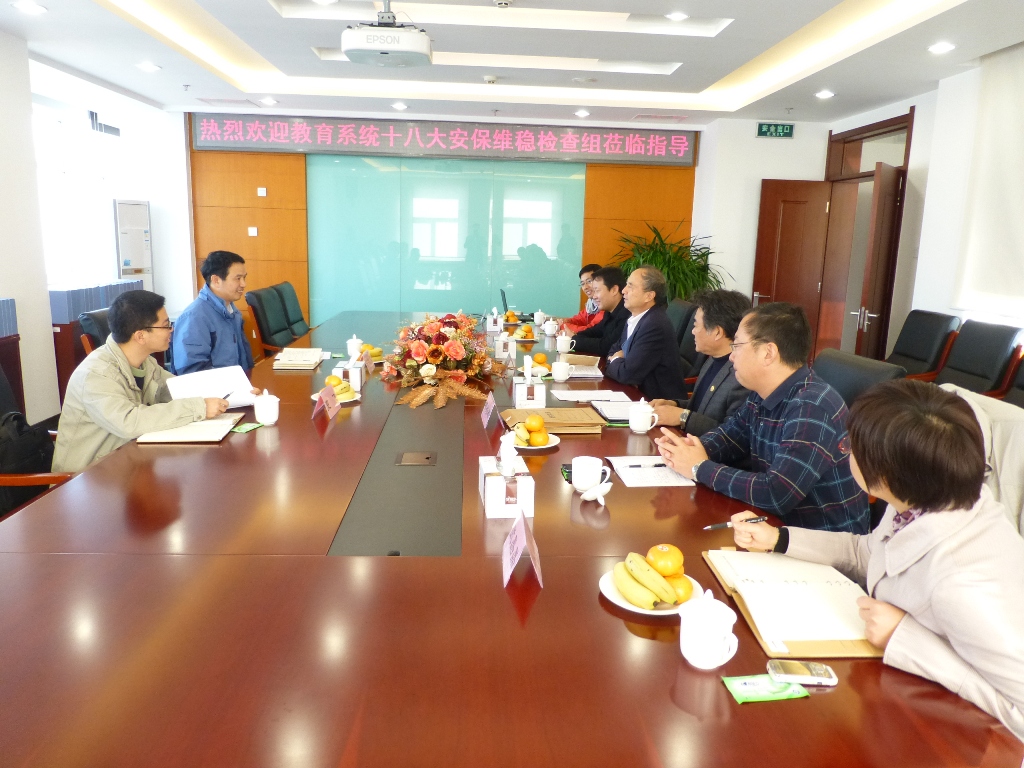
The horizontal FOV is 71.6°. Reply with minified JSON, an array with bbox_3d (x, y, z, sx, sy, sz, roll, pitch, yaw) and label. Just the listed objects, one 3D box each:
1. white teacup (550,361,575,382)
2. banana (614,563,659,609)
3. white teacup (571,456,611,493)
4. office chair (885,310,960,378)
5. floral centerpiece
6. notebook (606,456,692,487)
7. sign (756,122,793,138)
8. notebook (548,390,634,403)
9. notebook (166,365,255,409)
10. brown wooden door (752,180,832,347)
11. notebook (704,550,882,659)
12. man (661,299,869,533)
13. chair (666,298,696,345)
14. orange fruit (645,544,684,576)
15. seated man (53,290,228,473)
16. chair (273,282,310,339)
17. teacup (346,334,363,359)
[{"bbox_3d":[0.267,-0.061,3.681,0.114,0.094,0.086,1,12,-4],"label":"white teacup"},{"bbox_3d":[0.254,0.418,1.467,0.050,0.040,0.168,-2,12,-16],"label":"banana"},{"bbox_3d":[0.233,0.269,2.129,0.113,0.089,0.090,1,12,-4],"label":"white teacup"},{"bbox_3d":[2.717,-0.008,5.153,0.640,1.030,0.580,1,12,-4],"label":"office chair"},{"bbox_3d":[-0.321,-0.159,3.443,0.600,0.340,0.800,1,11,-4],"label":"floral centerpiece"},{"bbox_3d":[0.445,0.279,2.285,0.218,0.012,0.292,1,12,-4],"label":"notebook"},{"bbox_3d":[2.414,-2.317,6.491,0.357,0.125,0.027,1,11,-4],"label":"sign"},{"bbox_3d":[0.370,0.052,3.400,0.320,0.010,0.220,1,12,-4],"label":"notebook"},{"bbox_3d":[-1.202,0.033,2.828,0.279,0.025,0.213,-14,56,-28],"label":"notebook"},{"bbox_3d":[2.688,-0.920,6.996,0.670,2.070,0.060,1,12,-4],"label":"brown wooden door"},{"bbox_3d":[0.610,0.440,1.509,0.295,0.024,0.440,1,12,-1],"label":"notebook"},{"bbox_3d":[0.782,0.396,2.300,0.680,1.300,0.600,1,12,-4],"label":"man"},{"bbox_3d":[0.939,-0.054,5.058,0.650,1.060,0.600,1,11,-4],"label":"chair"},{"bbox_3d":[0.310,0.357,1.435,0.075,0.065,0.075,1,12,-4],"label":"orange fruit"},{"bbox_3d":[-1.421,0.273,2.761,0.680,1.240,0.600,1,12,-4],"label":"seated man"},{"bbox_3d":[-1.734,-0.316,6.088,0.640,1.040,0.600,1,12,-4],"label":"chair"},{"bbox_3d":[-0.940,-0.232,4.258,0.096,0.131,0.110,-1,12,-12],"label":"teacup"}]

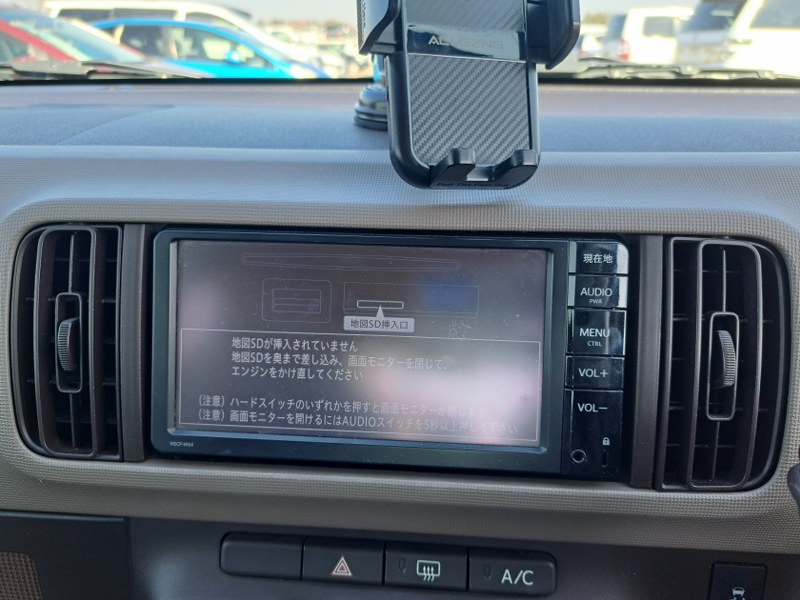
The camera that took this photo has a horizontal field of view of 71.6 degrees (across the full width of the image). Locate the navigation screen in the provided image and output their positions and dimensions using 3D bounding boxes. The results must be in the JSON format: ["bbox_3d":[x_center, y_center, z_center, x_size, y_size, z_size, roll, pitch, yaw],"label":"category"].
[{"bbox_3d":[-0.019,0.018,0.241,0.162,0.083,0.010,2,1,4],"label":"navigation screen"}]

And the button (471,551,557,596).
[{"bbox_3d":[0.048,0.117,0.242,0.037,0.018,0.012,2,-5,4],"label":"button"}]

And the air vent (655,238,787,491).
[{"bbox_3d":[0.130,0.026,0.235,0.049,0.102,0.025,2,1,4],"label":"air vent"}]

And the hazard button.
[{"bbox_3d":[-0.024,0.114,0.247,0.036,0.018,0.012,2,-5,4],"label":"hazard button"}]

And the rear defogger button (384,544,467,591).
[{"bbox_3d":[0.012,0.116,0.245,0.036,0.018,0.012,2,-5,4],"label":"rear defogger button"}]

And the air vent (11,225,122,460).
[{"bbox_3d":[-0.144,0.018,0.254,0.051,0.103,0.025,2,1,4],"label":"air vent"}]

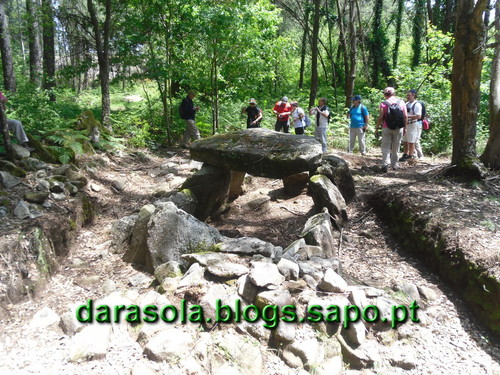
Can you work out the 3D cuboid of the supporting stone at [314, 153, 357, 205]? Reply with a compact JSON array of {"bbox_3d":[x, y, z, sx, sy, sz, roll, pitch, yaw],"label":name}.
[{"bbox_3d":[1.445,-0.151,6.835,0.640,0.770,0.750,-2,11,-10],"label":"supporting stone"}]

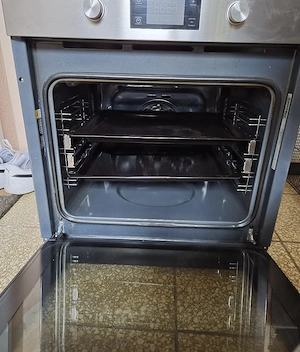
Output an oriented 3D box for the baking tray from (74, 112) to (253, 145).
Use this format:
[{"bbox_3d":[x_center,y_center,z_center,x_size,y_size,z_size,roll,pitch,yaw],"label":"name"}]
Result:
[{"bbox_3d":[0.033,-0.159,0.850,0.455,0.028,0.380,2,23,1],"label":"baking tray"}]

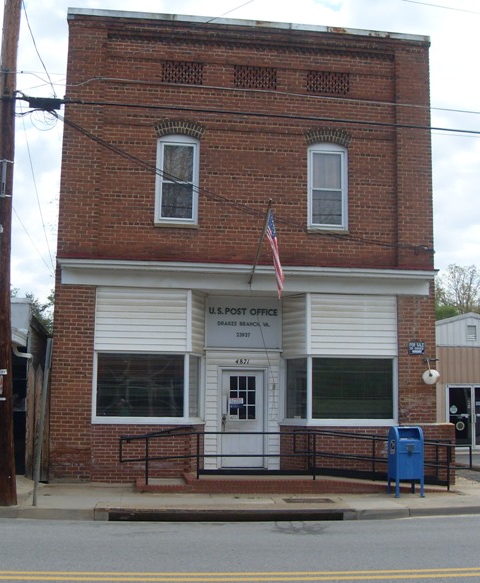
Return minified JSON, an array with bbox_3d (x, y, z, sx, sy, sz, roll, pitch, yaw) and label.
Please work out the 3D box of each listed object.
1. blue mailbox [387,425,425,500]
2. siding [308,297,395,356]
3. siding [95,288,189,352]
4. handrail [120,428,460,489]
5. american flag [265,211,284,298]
[{"bbox_3d":[3.041,3.112,15.265,0.507,1.250,0.581,1,-8,-4],"label":"blue mailbox"},{"bbox_3d":[2.331,0.696,17.084,1.883,1.257,0.100,2,-8,-8],"label":"siding"},{"bbox_3d":[-1.910,0.560,16.473,1.880,1.260,0.100,2,-8,-8],"label":"siding"},{"bbox_3d":[0.989,3.194,15.773,6.503,1.046,1.150,2,-8,-8],"label":"handrail"},{"bbox_3d":[0.657,-0.701,15.621,0.330,1.643,0.450,2,-8,-8],"label":"american flag"}]

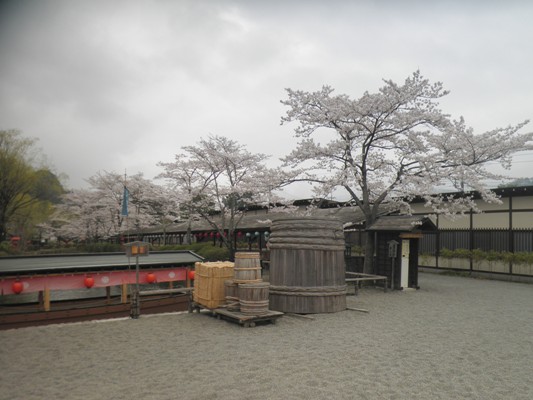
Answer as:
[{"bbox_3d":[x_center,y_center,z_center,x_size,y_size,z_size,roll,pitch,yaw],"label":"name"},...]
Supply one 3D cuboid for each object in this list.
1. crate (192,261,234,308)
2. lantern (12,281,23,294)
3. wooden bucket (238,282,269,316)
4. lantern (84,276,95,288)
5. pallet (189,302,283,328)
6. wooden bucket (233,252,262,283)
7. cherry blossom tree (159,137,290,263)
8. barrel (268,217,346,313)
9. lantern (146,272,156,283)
[{"bbox_3d":[-1.010,1.814,8.694,0.820,0.839,0.800,3,-5,-37],"label":"crate"},{"bbox_3d":[-4.532,1.591,7.297,0.185,0.215,0.185,2,-5,-29],"label":"lantern"},{"bbox_3d":[-0.224,1.875,7.673,0.596,0.566,0.596,0,-4,0],"label":"wooden bucket"},{"bbox_3d":[-3.482,1.629,7.878,0.185,0.215,0.185,2,-5,-29],"label":"lantern"},{"bbox_3d":[-0.645,2.255,8.018,0.934,0.141,1.878,4,-6,-40],"label":"pallet"},{"bbox_3d":[-0.363,1.327,7.934,0.561,0.565,0.561,0,-4,-3],"label":"wooden bucket"},{"bbox_3d":[-2.335,-0.072,21.504,6.853,6.797,6.511,0,-4,-6],"label":"cherry blossom tree"},{"bbox_3d":[0.945,1.421,9.164,1.751,1.976,1.751,0,-4,6],"label":"barrel"},{"bbox_3d":[-2.430,1.651,8.462,0.185,0.215,0.185,2,-5,-29],"label":"lantern"}]

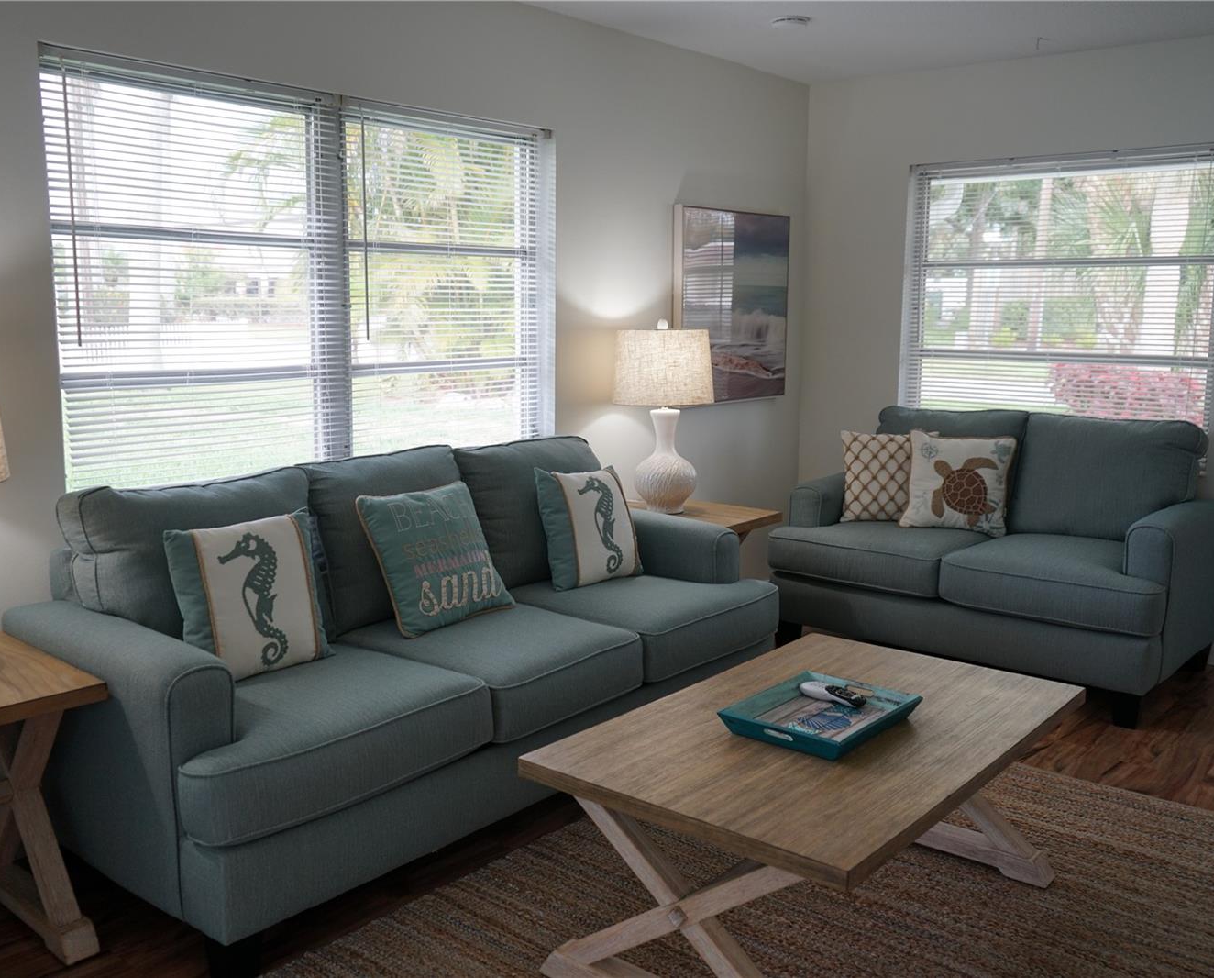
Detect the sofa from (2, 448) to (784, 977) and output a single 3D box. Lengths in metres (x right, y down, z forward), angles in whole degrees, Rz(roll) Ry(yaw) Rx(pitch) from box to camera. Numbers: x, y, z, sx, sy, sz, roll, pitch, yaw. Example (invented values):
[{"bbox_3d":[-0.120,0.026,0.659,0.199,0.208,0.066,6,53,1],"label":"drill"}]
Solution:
[{"bbox_3d":[-0.466,0.416,3.325,0.940,0.970,2.070,9,13,41],"label":"sofa"}]

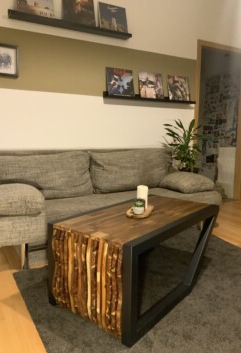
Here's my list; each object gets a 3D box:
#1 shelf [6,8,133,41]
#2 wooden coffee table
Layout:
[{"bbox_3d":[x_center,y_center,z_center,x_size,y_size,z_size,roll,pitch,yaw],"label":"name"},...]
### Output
[{"bbox_3d":[-0.415,-1.416,2.754,1.160,0.070,0.120,-4,9,-29],"label":"shelf"},{"bbox_3d":[0.137,0.430,1.737,0.527,0.437,0.959,6,9,38],"label":"wooden coffee table"}]

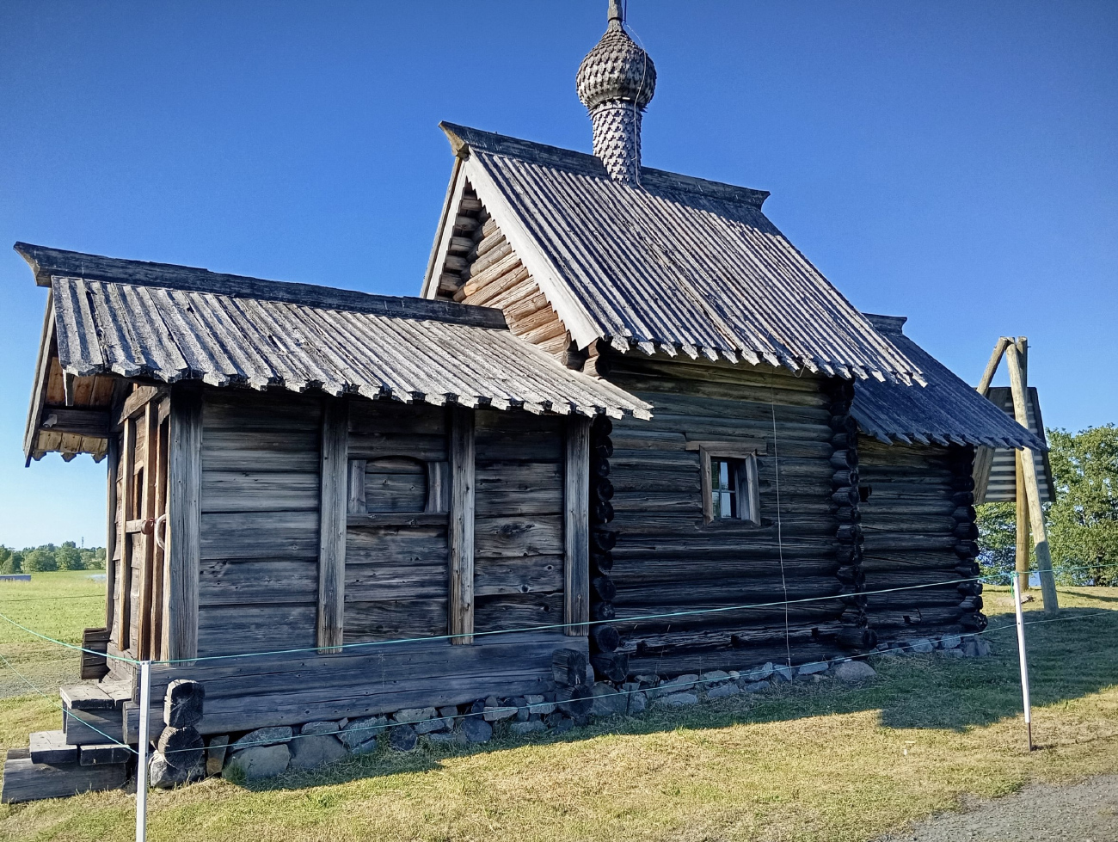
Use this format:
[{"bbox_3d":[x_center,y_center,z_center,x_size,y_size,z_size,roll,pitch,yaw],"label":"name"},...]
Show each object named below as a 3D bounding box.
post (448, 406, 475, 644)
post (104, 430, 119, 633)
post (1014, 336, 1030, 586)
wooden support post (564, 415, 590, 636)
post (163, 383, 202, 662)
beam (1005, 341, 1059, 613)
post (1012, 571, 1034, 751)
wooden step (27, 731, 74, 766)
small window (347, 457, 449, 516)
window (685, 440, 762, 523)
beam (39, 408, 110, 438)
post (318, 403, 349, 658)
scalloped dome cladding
[{"bbox_3d":[-0.750,0.762,6.890,0.180,1.823,0.110,4,-8,-32],"label":"post"},{"bbox_3d":[-4.290,1.060,8.757,0.143,1.897,0.150,4,-8,-32],"label":"post"},{"bbox_3d":[8.325,0.845,16.250,0.200,4.651,0.200,0,13,27],"label":"post"},{"bbox_3d":[0.139,0.833,7.712,0.192,1.907,0.110,4,-10,-32],"label":"wooden support post"},{"bbox_3d":[-2.424,0.634,5.872,0.174,1.798,0.170,4,-8,-32],"label":"post"},{"bbox_3d":[7.735,0.797,14.850,0.210,4.663,0.210,-9,-24,27],"label":"beam"},{"bbox_3d":[2.907,1.496,5.668,0.040,1.093,0.040,3,-9,-32],"label":"post"},{"bbox_3d":[-3.193,2.034,5.686,0.242,0.074,0.620,4,-8,-32],"label":"wooden step"},{"bbox_3d":[-1.181,0.482,6.705,0.787,0.434,0.100,4,-8,-32],"label":"small window"},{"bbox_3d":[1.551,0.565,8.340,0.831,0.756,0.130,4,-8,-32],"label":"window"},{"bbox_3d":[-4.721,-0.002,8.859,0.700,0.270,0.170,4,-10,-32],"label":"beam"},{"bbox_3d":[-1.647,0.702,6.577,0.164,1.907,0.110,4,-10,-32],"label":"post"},{"bbox_3d":[0.688,-4.324,10.984,0.960,1.100,0.960,-2,-8,4],"label":"scalloped dome cladding"}]

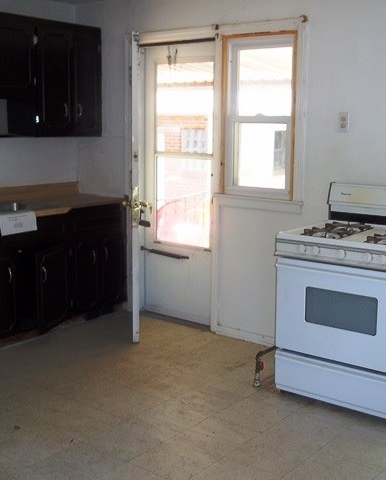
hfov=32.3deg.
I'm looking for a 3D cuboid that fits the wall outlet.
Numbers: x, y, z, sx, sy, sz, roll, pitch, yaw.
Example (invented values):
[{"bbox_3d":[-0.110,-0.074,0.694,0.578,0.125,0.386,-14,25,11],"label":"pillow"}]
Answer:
[{"bbox_3d":[0.900,-0.702,3.976,0.071,0.116,0.010,8,13,38],"label":"wall outlet"}]

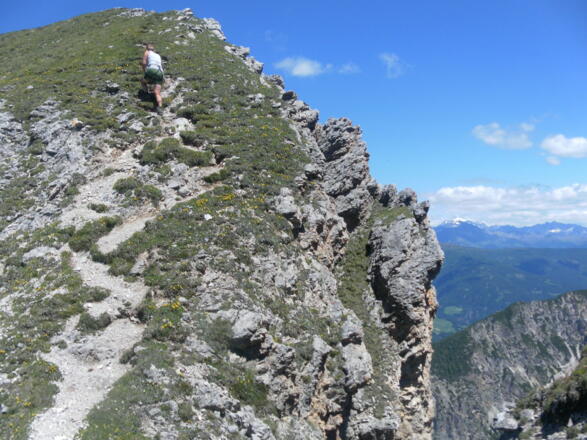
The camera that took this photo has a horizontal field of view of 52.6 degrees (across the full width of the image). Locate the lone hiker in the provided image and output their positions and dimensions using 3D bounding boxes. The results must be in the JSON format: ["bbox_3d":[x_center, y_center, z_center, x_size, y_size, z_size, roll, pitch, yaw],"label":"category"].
[{"bbox_3d":[-3.040,-3.050,12.900,0.520,1.620,0.620,0,-1,-9],"label":"lone hiker"}]

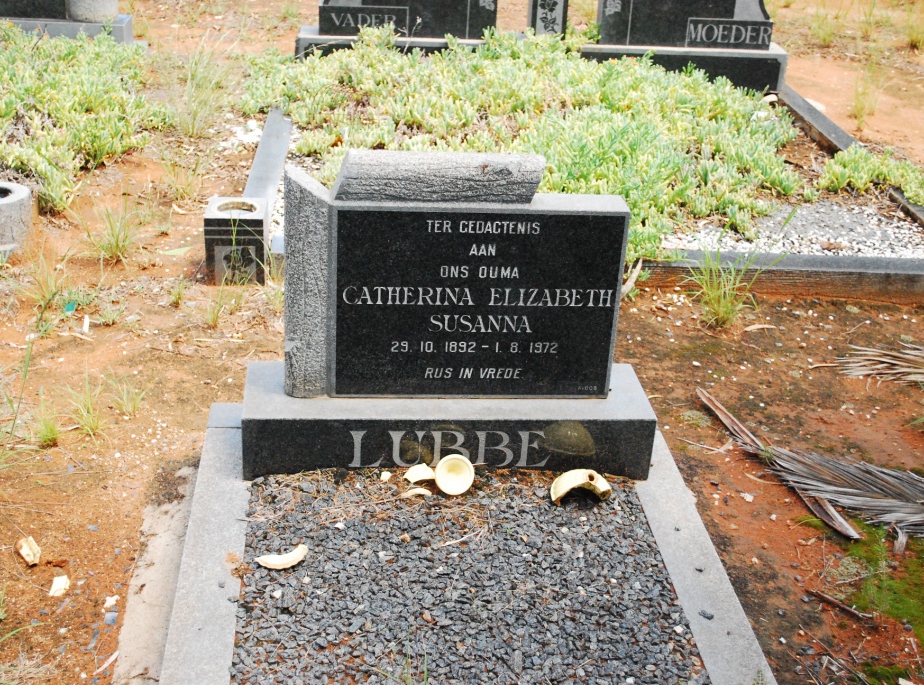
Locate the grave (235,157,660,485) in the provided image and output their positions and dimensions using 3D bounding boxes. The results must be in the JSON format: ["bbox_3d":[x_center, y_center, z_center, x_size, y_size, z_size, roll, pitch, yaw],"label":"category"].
[{"bbox_3d":[-0.019,-0.064,2.495,0.860,0.672,0.251,0,27,-6],"label":"grave"}]

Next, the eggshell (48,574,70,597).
[{"bbox_3d":[-0.754,0.456,2.239,0.034,0.018,0.043,6,26,4],"label":"eggshell"}]

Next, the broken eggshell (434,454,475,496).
[{"bbox_3d":[-0.013,0.277,2.492,0.082,0.082,0.039,4,-7,0],"label":"broken eggshell"}]

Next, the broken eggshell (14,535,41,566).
[{"bbox_3d":[-0.843,0.405,2.322,0.043,0.026,0.062,-14,31,-31],"label":"broken eggshell"}]

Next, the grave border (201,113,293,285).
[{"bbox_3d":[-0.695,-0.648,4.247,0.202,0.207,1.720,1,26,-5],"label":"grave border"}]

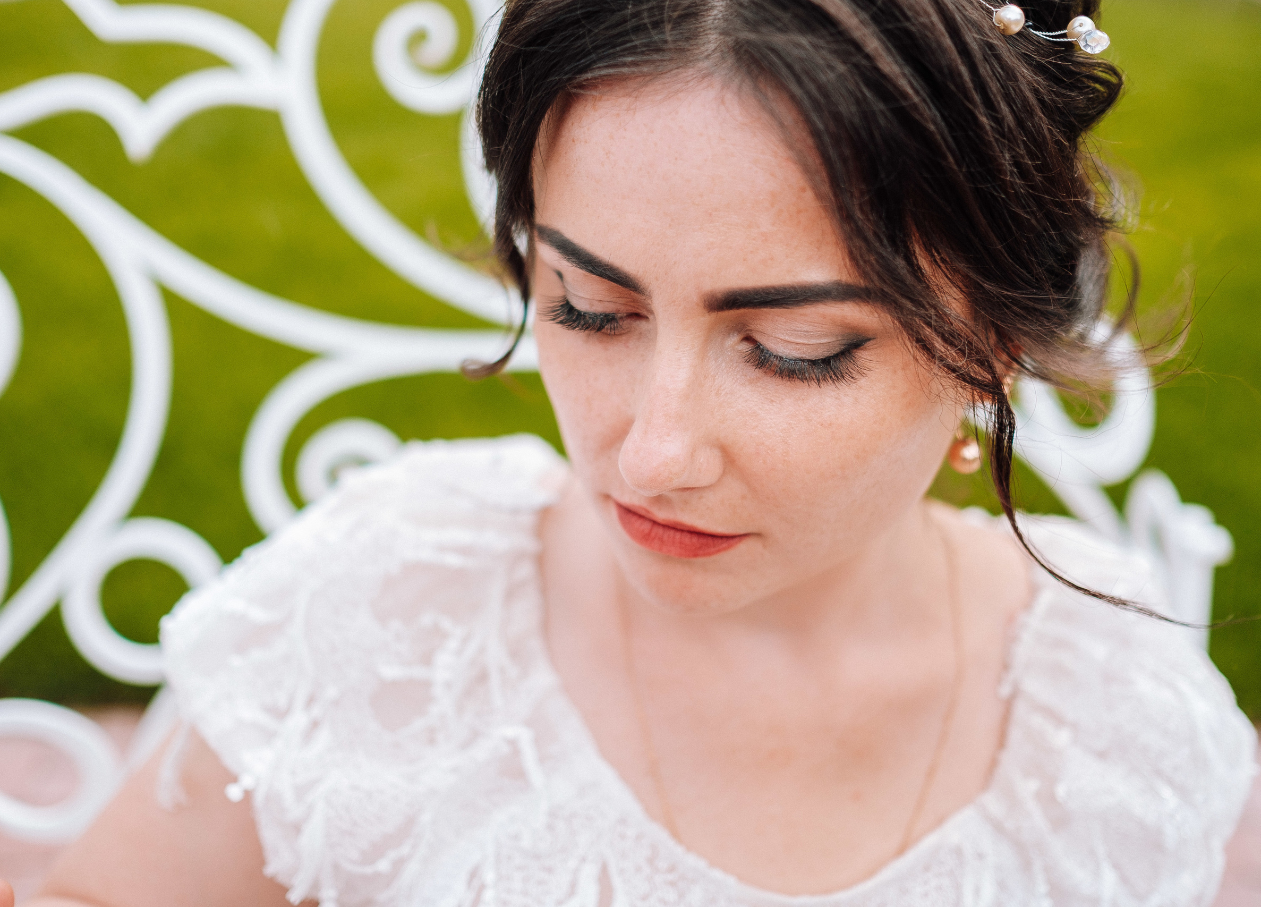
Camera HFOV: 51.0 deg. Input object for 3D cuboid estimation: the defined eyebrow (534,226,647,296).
[{"bbox_3d":[-0.014,-0.064,0.427,0.046,0.015,0.010,23,41,30],"label":"defined eyebrow"}]

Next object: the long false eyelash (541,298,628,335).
[{"bbox_3d":[-0.016,-0.046,0.446,0.033,0.009,0.011,23,41,30],"label":"long false eyelash"}]

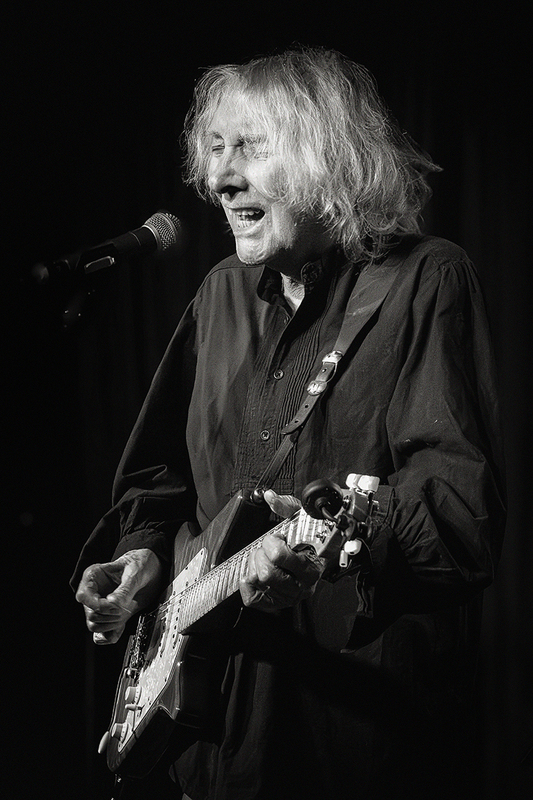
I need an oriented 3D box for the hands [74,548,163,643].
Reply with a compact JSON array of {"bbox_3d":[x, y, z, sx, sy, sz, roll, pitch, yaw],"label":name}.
[{"bbox_3d":[-0.176,0.236,3.180,0.100,0.115,0.090,3,-4,-44],"label":"hands"}]

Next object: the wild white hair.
[{"bbox_3d":[0.054,-0.292,3.160,0.285,0.265,0.250,-7,2,-41],"label":"wild white hair"}]

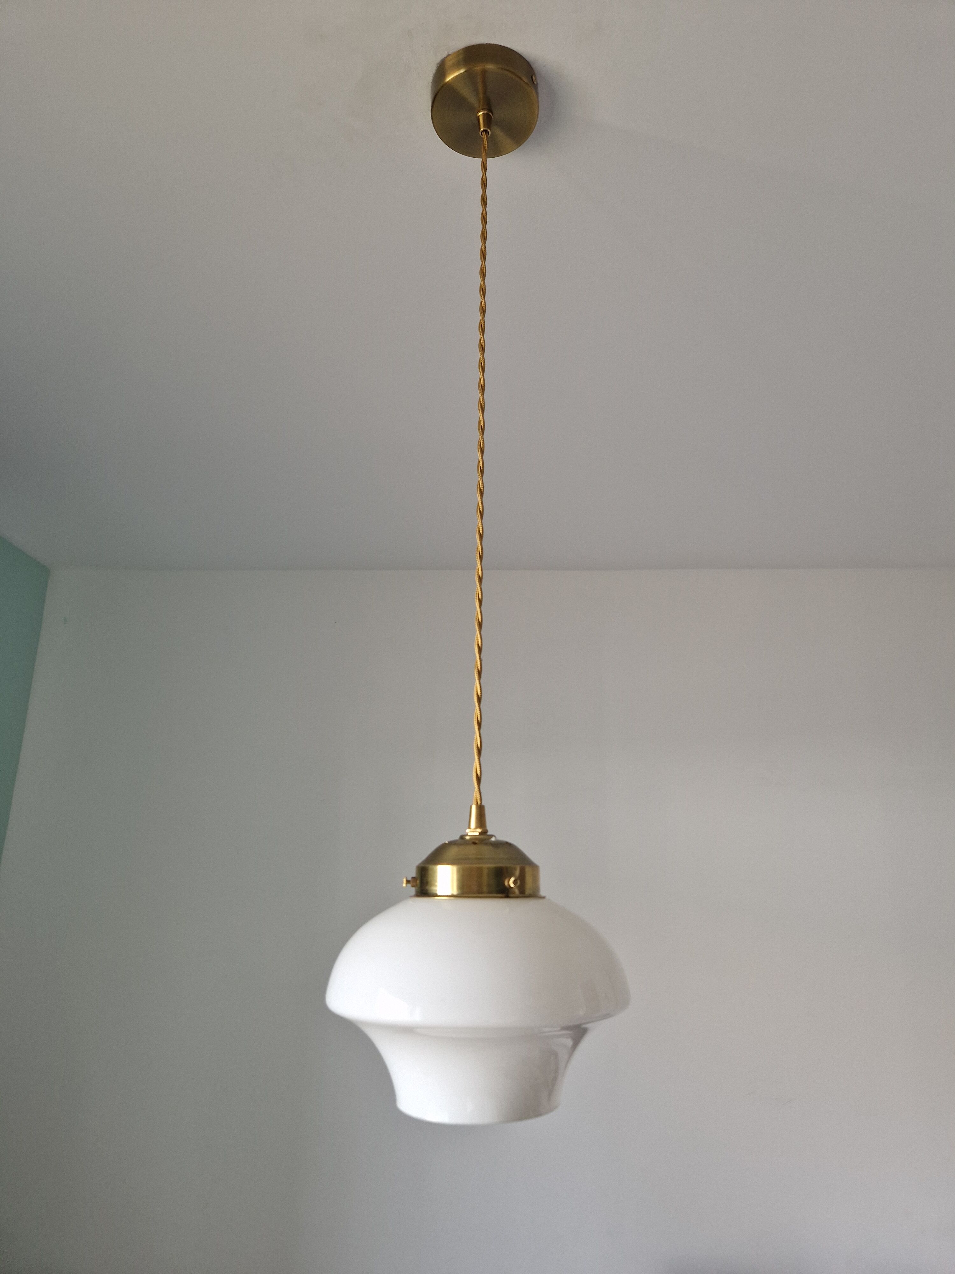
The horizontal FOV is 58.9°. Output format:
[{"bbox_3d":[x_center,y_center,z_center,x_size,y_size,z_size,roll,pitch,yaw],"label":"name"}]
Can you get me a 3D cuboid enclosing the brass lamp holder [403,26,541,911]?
[{"bbox_3d":[0.004,-0.172,0.709,0.103,0.745,0.101,1,-18,0],"label":"brass lamp holder"}]

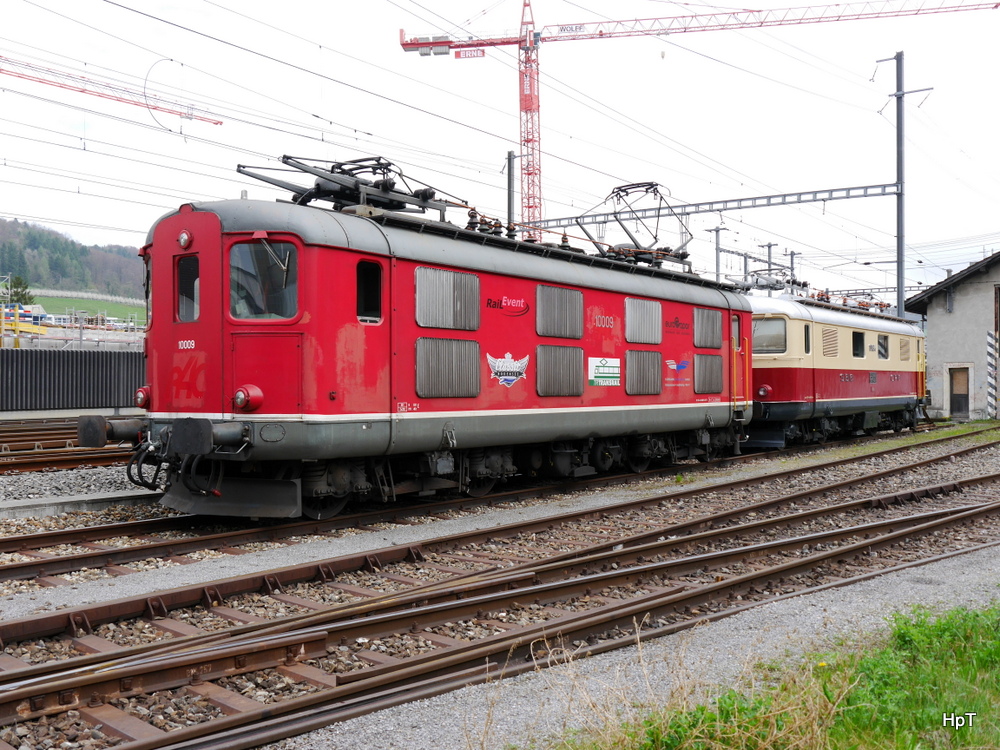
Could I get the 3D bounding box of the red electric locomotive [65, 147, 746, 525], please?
[{"bbox_3d":[0.434,-0.689,17.058,2.950,4.850,14.750,0,0,35],"label":"red electric locomotive"}]

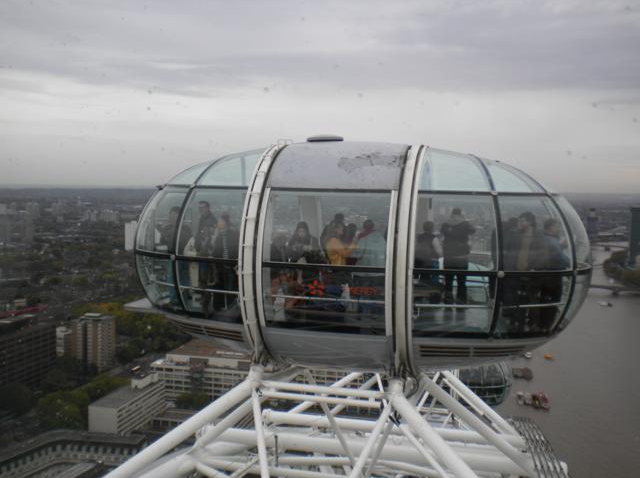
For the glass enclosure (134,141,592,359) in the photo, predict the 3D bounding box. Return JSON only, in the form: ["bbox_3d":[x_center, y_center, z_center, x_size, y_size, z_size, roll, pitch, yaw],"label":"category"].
[{"bbox_3d":[0.530,0.260,11.650,8.150,4.000,4.000,2,5,13],"label":"glass enclosure"}]

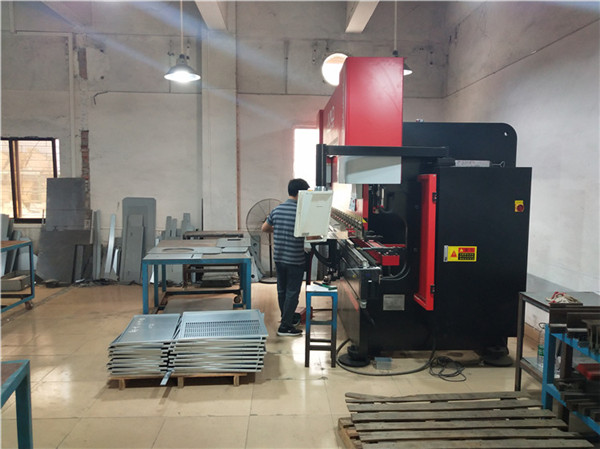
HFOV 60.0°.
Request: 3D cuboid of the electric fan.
[{"bbox_3d":[-0.487,0.252,8.471,0.750,1.370,0.450,0,6,-5],"label":"electric fan"}]

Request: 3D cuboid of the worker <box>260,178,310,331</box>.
[{"bbox_3d":[-0.117,0.344,5.809,0.540,1.700,0.400,4,7,36],"label":"worker"}]

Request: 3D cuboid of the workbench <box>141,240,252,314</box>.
[{"bbox_3d":[-1.312,0.698,6.890,1.220,0.780,1.850,-1,6,-9],"label":"workbench"}]

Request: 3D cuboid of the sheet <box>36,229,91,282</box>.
[{"bbox_3d":[-3.791,0.508,8.389,0.840,0.870,0.030,0,-10,-2],"label":"sheet"}]

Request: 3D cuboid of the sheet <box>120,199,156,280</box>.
[{"bbox_3d":[-2.617,0.252,8.436,0.560,1.385,0.030,0,-5,-2],"label":"sheet"}]

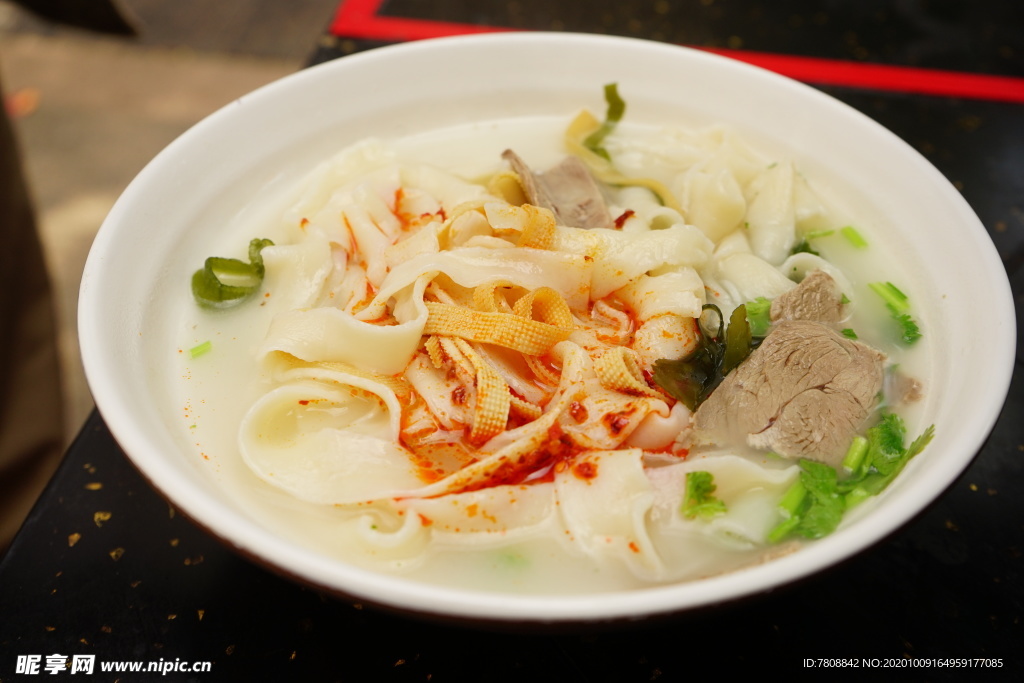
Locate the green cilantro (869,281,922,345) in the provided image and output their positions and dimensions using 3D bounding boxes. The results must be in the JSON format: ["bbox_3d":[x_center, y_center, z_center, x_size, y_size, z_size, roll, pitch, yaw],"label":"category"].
[{"bbox_3d":[0.104,-0.008,0.309,0.007,0.004,0.024,-7,42,-7],"label":"green cilantro"}]

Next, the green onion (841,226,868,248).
[{"bbox_3d":[0.100,-0.030,0.333,0.004,0.003,0.010,-11,43,-12],"label":"green onion"}]

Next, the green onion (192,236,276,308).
[{"bbox_3d":[-0.077,-0.017,0.312,0.019,0.010,0.020,0,42,0],"label":"green onion"}]

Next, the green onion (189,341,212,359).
[{"bbox_3d":[-0.081,0.002,0.296,0.003,0.003,0.006,33,51,31],"label":"green onion"}]

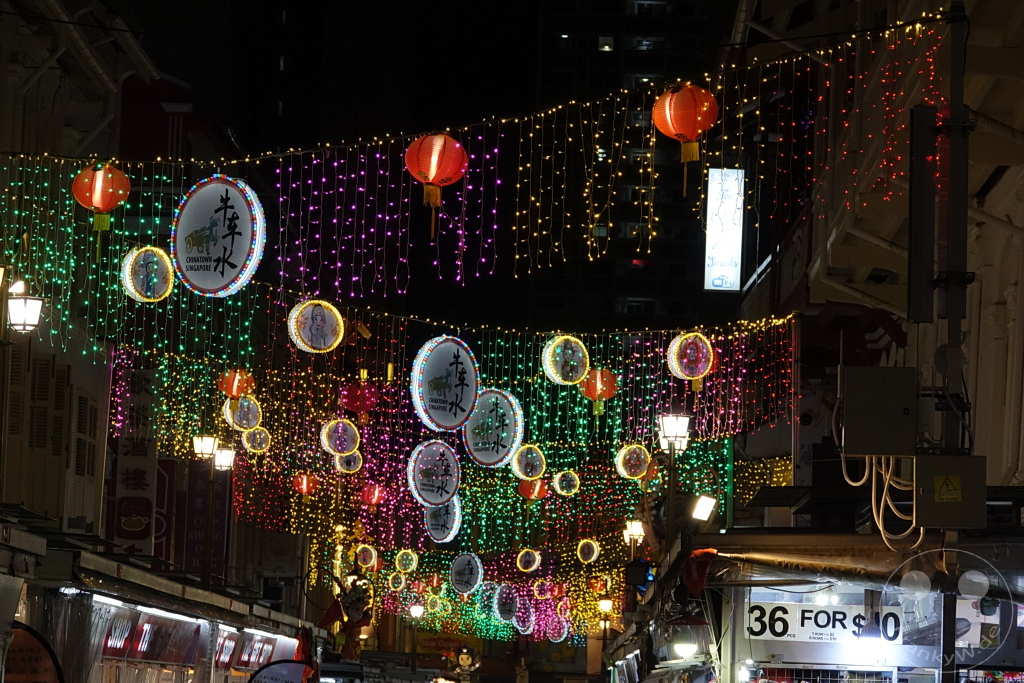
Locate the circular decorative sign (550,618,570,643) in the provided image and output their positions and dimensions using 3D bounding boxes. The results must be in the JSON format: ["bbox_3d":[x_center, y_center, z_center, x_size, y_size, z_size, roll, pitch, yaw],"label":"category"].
[{"bbox_3d":[1.599,9.889,136.000,0.960,0.960,0.160,-5,-7,42],"label":"circular decorative sign"}]

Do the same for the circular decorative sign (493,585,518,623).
[{"bbox_3d":[-0.219,8.212,123.700,0.140,1.120,1.120,-4,-7,38],"label":"circular decorative sign"}]

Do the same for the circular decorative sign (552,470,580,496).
[{"bbox_3d":[0.930,2.424,67.500,0.430,0.430,0.120,5,-6,-30],"label":"circular decorative sign"}]

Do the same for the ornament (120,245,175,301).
[{"bbox_3d":[-3.973,-0.730,43.100,0.600,0.600,0.170,5,-7,-41],"label":"ornament"}]

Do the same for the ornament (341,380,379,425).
[{"bbox_3d":[-1.609,0.653,42.000,0.400,0.470,0.400,0,-5,0],"label":"ornament"}]

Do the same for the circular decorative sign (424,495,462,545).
[{"bbox_3d":[-0.996,2.538,57.500,0.105,0.800,0.800,5,-7,-40],"label":"circular decorative sign"}]

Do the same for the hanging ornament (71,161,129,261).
[{"bbox_3d":[-2.813,-0.881,27.100,0.395,0.660,0.395,2,-5,0],"label":"hanging ornament"}]

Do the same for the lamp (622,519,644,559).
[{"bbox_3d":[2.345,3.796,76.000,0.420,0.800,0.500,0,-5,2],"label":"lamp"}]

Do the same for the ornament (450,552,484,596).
[{"bbox_3d":[-1.095,5.714,97.300,1.000,1.000,0.160,-5,-8,44],"label":"ornament"}]

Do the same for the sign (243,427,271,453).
[{"bbox_3d":[-6.021,2.305,93.000,0.600,0.600,0.170,3,-6,-25],"label":"sign"}]

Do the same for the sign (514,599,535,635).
[{"bbox_3d":[0.385,8.833,127.000,0.140,1.120,1.120,4,-7,-38],"label":"sign"}]

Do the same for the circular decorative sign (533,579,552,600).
[{"bbox_3d":[0.887,7.227,115.000,0.540,0.540,0.150,-5,-7,40],"label":"circular decorative sign"}]

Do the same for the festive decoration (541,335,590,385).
[{"bbox_3d":[0.475,0.170,34.800,0.420,0.420,0.110,4,-7,-36],"label":"festive decoration"}]

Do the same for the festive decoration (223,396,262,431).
[{"bbox_3d":[-4.055,1.068,59.500,0.540,0.540,0.150,5,-7,-42],"label":"festive decoration"}]

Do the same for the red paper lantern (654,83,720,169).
[{"bbox_3d":[1.329,-1.671,30.300,0.500,0.590,0.500,0,-5,3],"label":"red paper lantern"}]

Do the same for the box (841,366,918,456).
[{"bbox_3d":[2.075,0.394,22.300,0.410,0.500,0.200,0,-5,-2],"label":"box"}]

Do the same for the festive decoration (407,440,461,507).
[{"bbox_3d":[-1.322,2.227,66.600,1.120,1.120,0.140,5,-8,-44],"label":"festive decoration"}]

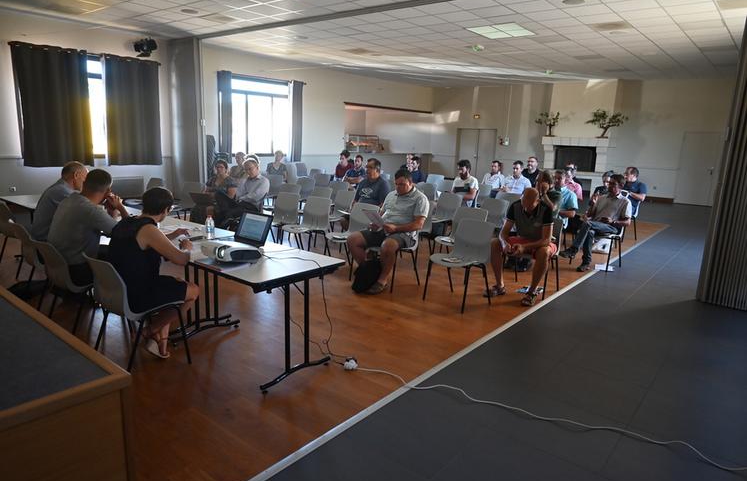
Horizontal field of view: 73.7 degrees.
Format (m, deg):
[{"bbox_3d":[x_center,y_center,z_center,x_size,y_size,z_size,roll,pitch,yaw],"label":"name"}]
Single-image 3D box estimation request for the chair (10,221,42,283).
[{"bbox_3d":[-2.894,0.206,4.545,0.500,0.810,0.520,11,15,37],"label":"chair"}]

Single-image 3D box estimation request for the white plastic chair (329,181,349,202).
[{"bbox_3d":[-0.756,-0.557,8.460,0.530,0.810,0.520,-9,16,-43],"label":"white plastic chair"}]

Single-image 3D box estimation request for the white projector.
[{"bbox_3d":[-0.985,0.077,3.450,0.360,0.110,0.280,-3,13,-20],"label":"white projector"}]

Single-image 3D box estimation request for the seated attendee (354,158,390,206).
[{"bbox_3d":[-0.198,-0.417,6.606,0.540,1.310,0.820,13,16,41],"label":"seated attendee"}]

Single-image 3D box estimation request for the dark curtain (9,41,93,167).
[{"bbox_3d":[-5.655,-2.357,8.867,0.150,2.070,1.180,12,15,38],"label":"dark curtain"}]

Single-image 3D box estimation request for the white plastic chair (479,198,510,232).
[{"bbox_3d":[1.586,-0.131,6.870,0.520,0.810,0.530,12,16,40],"label":"white plastic chair"}]

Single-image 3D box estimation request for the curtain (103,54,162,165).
[{"bbox_3d":[-4.949,-2.629,10.310,0.130,2.170,1.200,11,15,39],"label":"curtain"}]

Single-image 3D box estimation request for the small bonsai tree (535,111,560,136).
[{"bbox_3d":[5.466,-3.647,15.630,0.680,0.700,0.500,12,15,38],"label":"small bonsai tree"}]

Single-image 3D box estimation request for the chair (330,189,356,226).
[{"bbox_3d":[-0.572,-0.323,7.405,0.500,0.810,0.520,11,15,39],"label":"chair"}]

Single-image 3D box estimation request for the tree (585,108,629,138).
[{"bbox_3d":[6.870,-3.424,14.691,1.096,0.821,0.650,12,15,38],"label":"tree"}]

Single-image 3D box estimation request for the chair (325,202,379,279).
[{"bbox_3d":[-0.234,-0.004,5.892,0.510,0.800,0.500,-7,15,-38],"label":"chair"}]

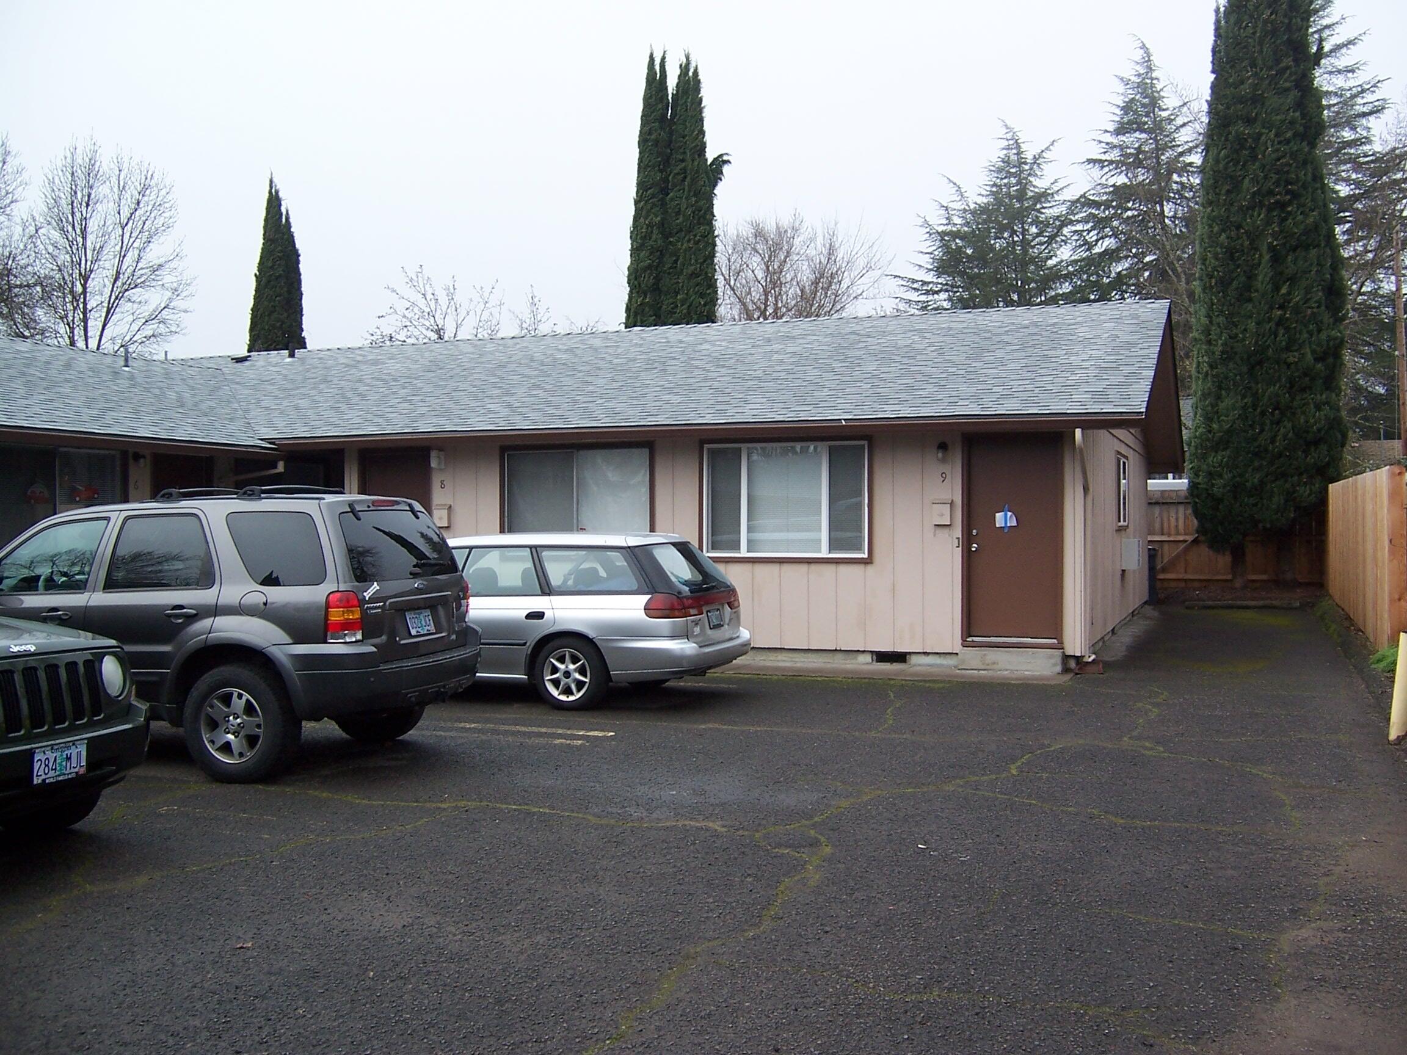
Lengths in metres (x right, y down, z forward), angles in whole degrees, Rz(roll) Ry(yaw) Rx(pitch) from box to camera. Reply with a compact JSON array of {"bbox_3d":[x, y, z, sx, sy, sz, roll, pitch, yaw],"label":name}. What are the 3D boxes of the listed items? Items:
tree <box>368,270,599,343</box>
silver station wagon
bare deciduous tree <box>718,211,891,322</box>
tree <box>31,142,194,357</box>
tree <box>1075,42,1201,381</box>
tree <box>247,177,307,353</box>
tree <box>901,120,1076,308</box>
[{"bbox_3d":[-5.959,-2.772,35.975,6.200,8.200,5.400,0,1,0],"label":"tree"},{"bbox_3d":[-1.980,0.790,12.400,4.680,1.480,1.710,0,1,23],"label":"silver station wagon"},{"bbox_3d":[2.881,-4.079,39.963,5.800,10.650,5.600,0,1,0],"label":"bare deciduous tree"},{"bbox_3d":[-19.483,-5.701,43.949,5.500,14.050,5.500,0,1,0],"label":"tree"},{"bbox_3d":[16.492,-8.489,49.924,8.000,19.150,8.000,0,1,0],"label":"tree"},{"bbox_3d":[-12.439,-4.414,38.960,2.000,11.490,2.000,0,1,0],"label":"tree"},{"bbox_3d":[10.387,-6.493,46.942,8.000,15.280,8.000,0,1,0],"label":"tree"}]

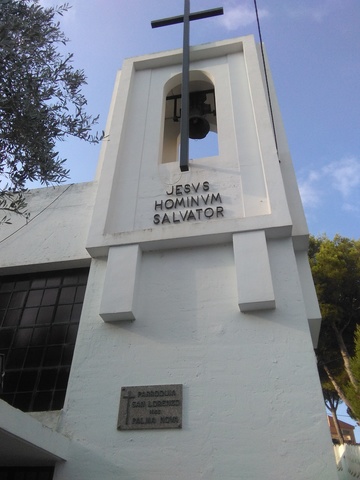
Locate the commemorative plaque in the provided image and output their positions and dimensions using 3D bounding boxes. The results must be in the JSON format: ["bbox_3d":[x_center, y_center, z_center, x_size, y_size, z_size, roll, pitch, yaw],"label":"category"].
[{"bbox_3d":[-0.325,1.842,4.294,0.719,0.455,0.030,-6,-38,10],"label":"commemorative plaque"}]

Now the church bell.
[{"bbox_3d":[0.360,-2.770,8.535,0.607,1.056,0.572,1,-37,1],"label":"church bell"}]

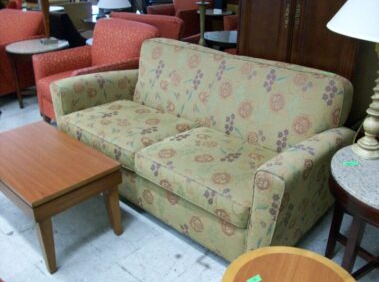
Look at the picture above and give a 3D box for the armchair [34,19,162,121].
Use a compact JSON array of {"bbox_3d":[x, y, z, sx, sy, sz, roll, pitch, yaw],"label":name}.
[{"bbox_3d":[-0.875,-0.611,3.527,0.870,0.880,0.860,22,34,36],"label":"armchair"}]

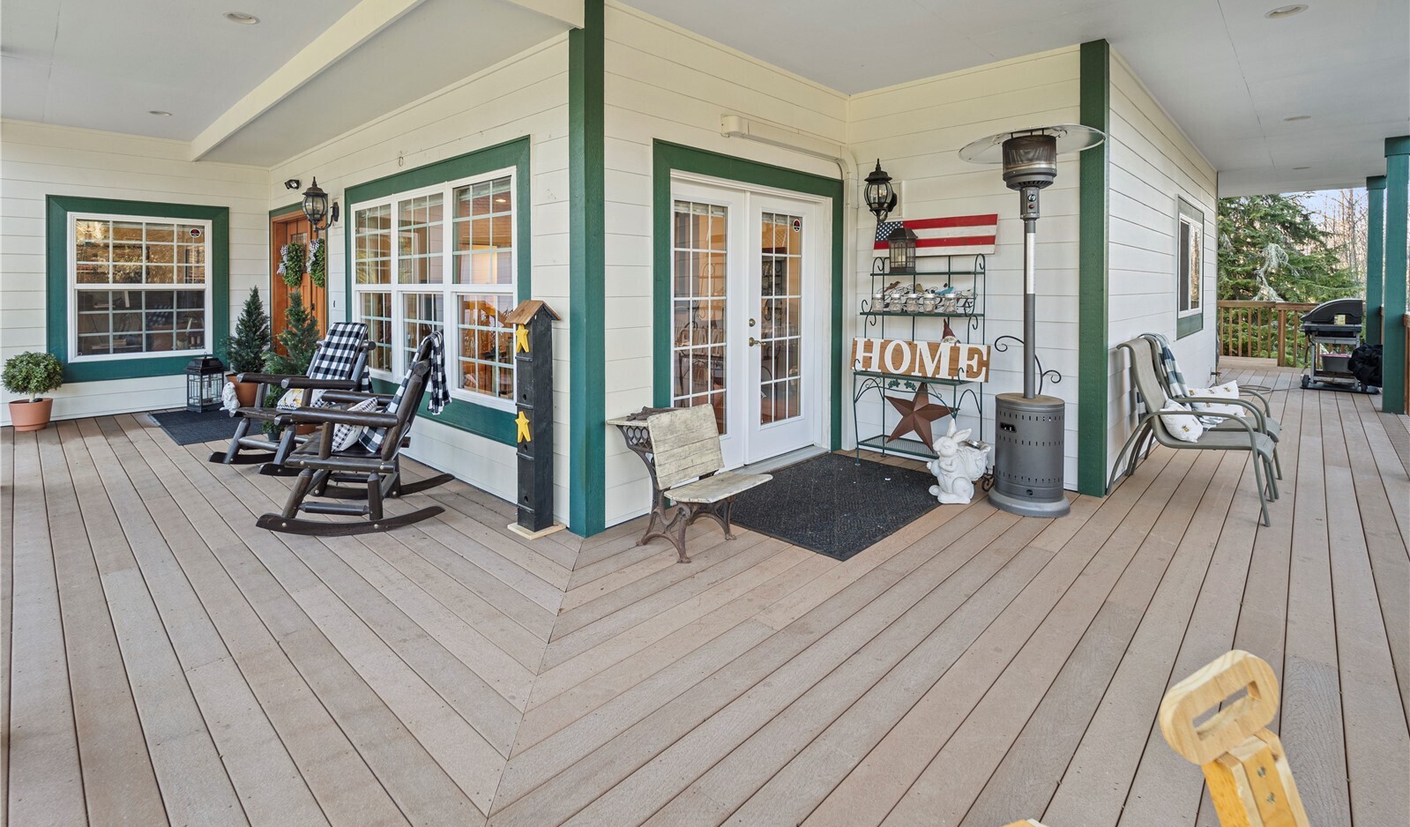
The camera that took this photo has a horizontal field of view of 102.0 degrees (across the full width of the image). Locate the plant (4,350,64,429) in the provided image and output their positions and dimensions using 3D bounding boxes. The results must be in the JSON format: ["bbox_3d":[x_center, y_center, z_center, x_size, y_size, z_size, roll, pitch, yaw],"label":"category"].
[{"bbox_3d":[-6.568,-0.221,5.580,0.400,0.770,0.400,6,9,40],"label":"plant"}]

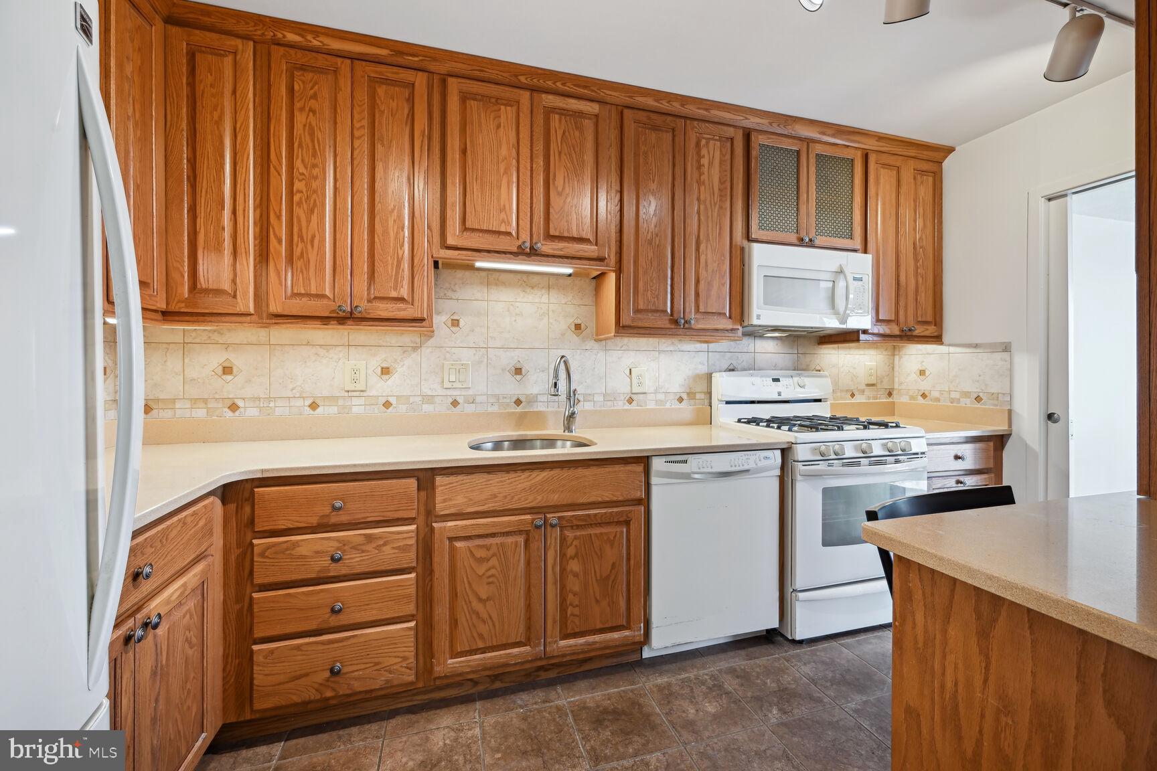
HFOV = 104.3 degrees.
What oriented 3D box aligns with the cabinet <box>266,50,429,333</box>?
[{"bbox_3d":[-0.907,-0.746,1.882,0.581,1.034,0.316,0,1,-16],"label":"cabinet"}]

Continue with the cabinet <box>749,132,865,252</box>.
[{"bbox_3d":[1.162,-1.000,2.487,0.745,0.543,0.316,0,1,-16],"label":"cabinet"}]

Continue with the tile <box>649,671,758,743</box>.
[{"bbox_3d":[0.438,1.135,1.600,0.302,0.010,0.302,0,0,-16],"label":"tile"}]

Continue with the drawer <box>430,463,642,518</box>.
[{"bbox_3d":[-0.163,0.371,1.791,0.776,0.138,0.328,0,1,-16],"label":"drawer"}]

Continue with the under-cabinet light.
[{"bbox_3d":[-0.240,-0.533,2.031,0.449,0.032,0.085,0,1,-16],"label":"under-cabinet light"}]

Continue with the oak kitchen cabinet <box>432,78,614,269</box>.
[{"bbox_3d":[-0.254,-0.914,2.093,0.798,0.760,0.315,0,0,-16],"label":"oak kitchen cabinet"}]

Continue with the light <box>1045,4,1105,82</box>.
[{"bbox_3d":[1.746,-1.208,1.584,0.114,0.196,0.191,0,-14,31],"label":"light"}]

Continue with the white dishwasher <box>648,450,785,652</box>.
[{"bbox_3d":[0.487,0.700,2.107,0.601,0.856,0.605,0,0,-16],"label":"white dishwasher"}]

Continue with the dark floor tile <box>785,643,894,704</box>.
[{"bbox_3d":[1.026,1.131,1.770,0.302,0.010,0.302,0,0,-16],"label":"dark floor tile"}]

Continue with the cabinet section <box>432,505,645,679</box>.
[{"bbox_3d":[-0.206,0.726,1.927,0.782,0.531,0.600,0,1,-17],"label":"cabinet section"}]

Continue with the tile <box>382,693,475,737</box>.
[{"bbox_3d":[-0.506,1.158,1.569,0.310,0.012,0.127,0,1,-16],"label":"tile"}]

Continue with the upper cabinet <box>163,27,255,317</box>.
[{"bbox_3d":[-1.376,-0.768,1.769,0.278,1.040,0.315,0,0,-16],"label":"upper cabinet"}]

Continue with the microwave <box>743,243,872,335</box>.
[{"bbox_3d":[1.172,-0.499,2.470,0.754,0.406,0.385,0,0,-16],"label":"microwave"}]

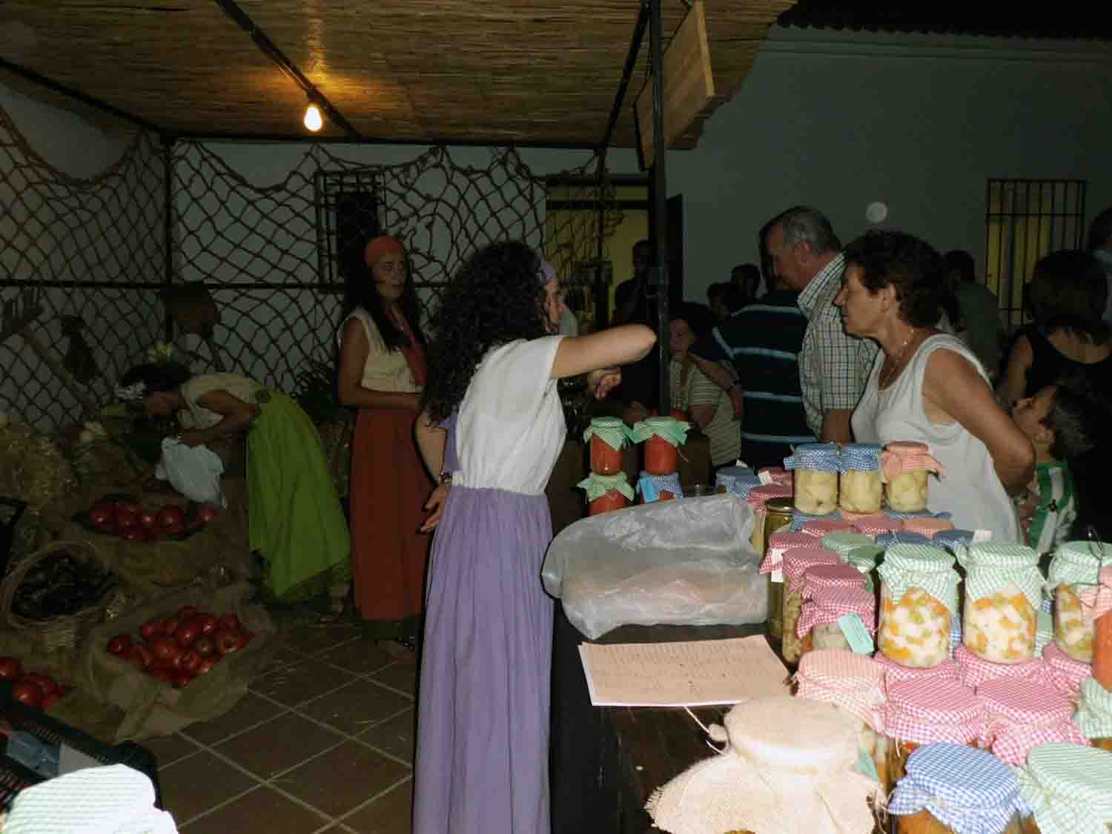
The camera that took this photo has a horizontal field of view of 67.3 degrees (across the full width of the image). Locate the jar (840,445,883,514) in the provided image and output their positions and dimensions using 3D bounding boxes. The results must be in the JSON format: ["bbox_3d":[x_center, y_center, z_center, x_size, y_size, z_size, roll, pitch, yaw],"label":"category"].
[{"bbox_3d":[0.621,0.123,1.695,0.094,0.128,0.092,0,7,0],"label":"jar"}]

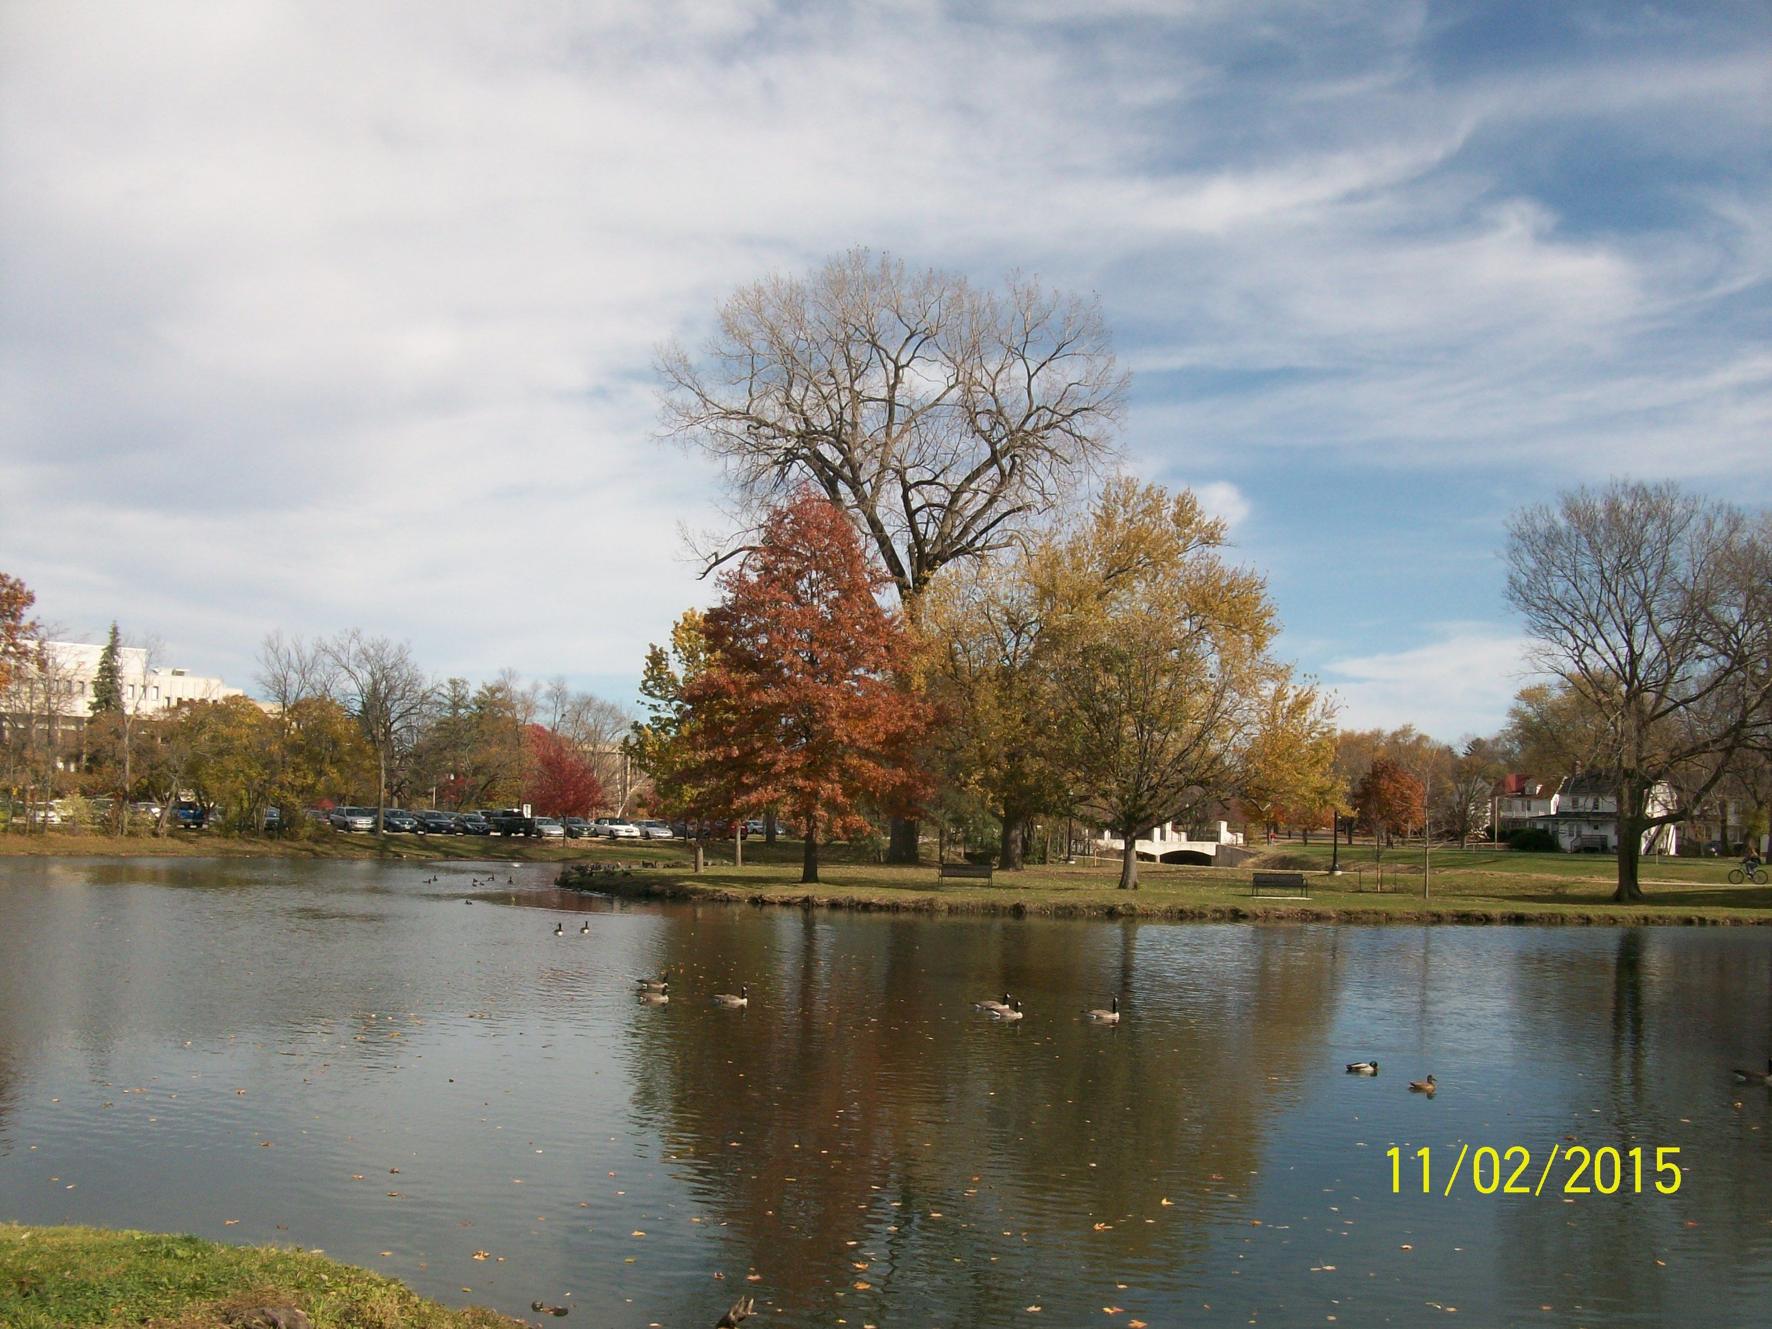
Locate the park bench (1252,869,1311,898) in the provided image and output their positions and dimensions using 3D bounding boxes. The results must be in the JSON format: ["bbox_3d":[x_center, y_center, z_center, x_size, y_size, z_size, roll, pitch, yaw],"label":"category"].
[{"bbox_3d":[14.735,8.257,65.000,1.950,0.860,0.650,2,-5,-6],"label":"park bench"}]

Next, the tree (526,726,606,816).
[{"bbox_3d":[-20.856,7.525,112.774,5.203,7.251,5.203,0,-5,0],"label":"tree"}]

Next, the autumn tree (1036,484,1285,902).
[{"bbox_3d":[10.977,0.823,69.000,9.400,16.200,9.300,1,-5,9],"label":"autumn tree"}]

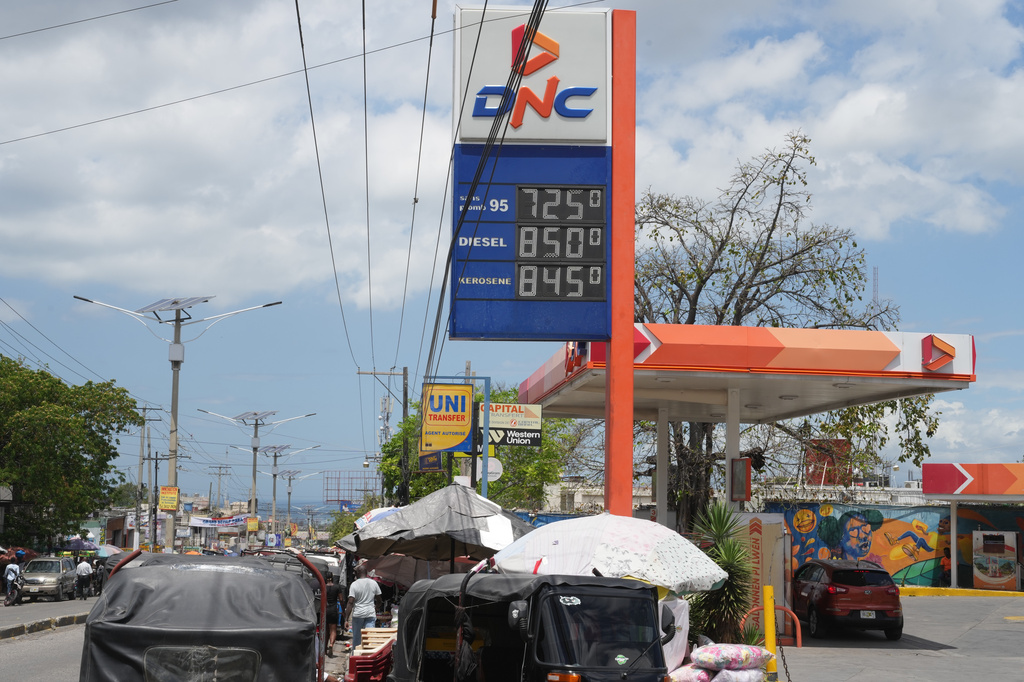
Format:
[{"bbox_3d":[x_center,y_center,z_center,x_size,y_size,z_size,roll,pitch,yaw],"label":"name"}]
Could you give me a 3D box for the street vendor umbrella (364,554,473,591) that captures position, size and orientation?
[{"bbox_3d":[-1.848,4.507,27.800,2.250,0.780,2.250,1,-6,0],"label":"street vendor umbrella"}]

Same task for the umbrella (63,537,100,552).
[{"bbox_3d":[-19.470,9.183,64.000,1.950,0.700,1.950,1,-6,0],"label":"umbrella"}]

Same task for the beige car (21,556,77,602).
[{"bbox_3d":[-19.640,10.126,60.660,1.620,1.740,4.000,2,-9,-7],"label":"beige car"}]

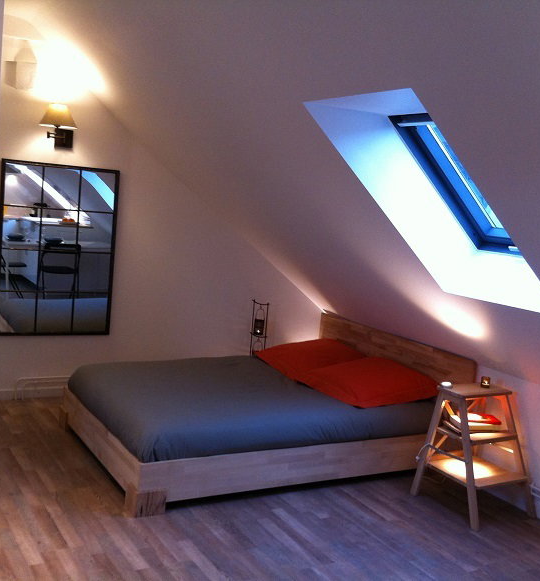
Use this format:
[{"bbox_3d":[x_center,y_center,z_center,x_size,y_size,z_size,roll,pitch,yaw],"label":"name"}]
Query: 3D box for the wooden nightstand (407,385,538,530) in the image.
[{"bbox_3d":[1.142,0.864,4.254,0.468,0.632,0.505,1,8,-29],"label":"wooden nightstand"}]

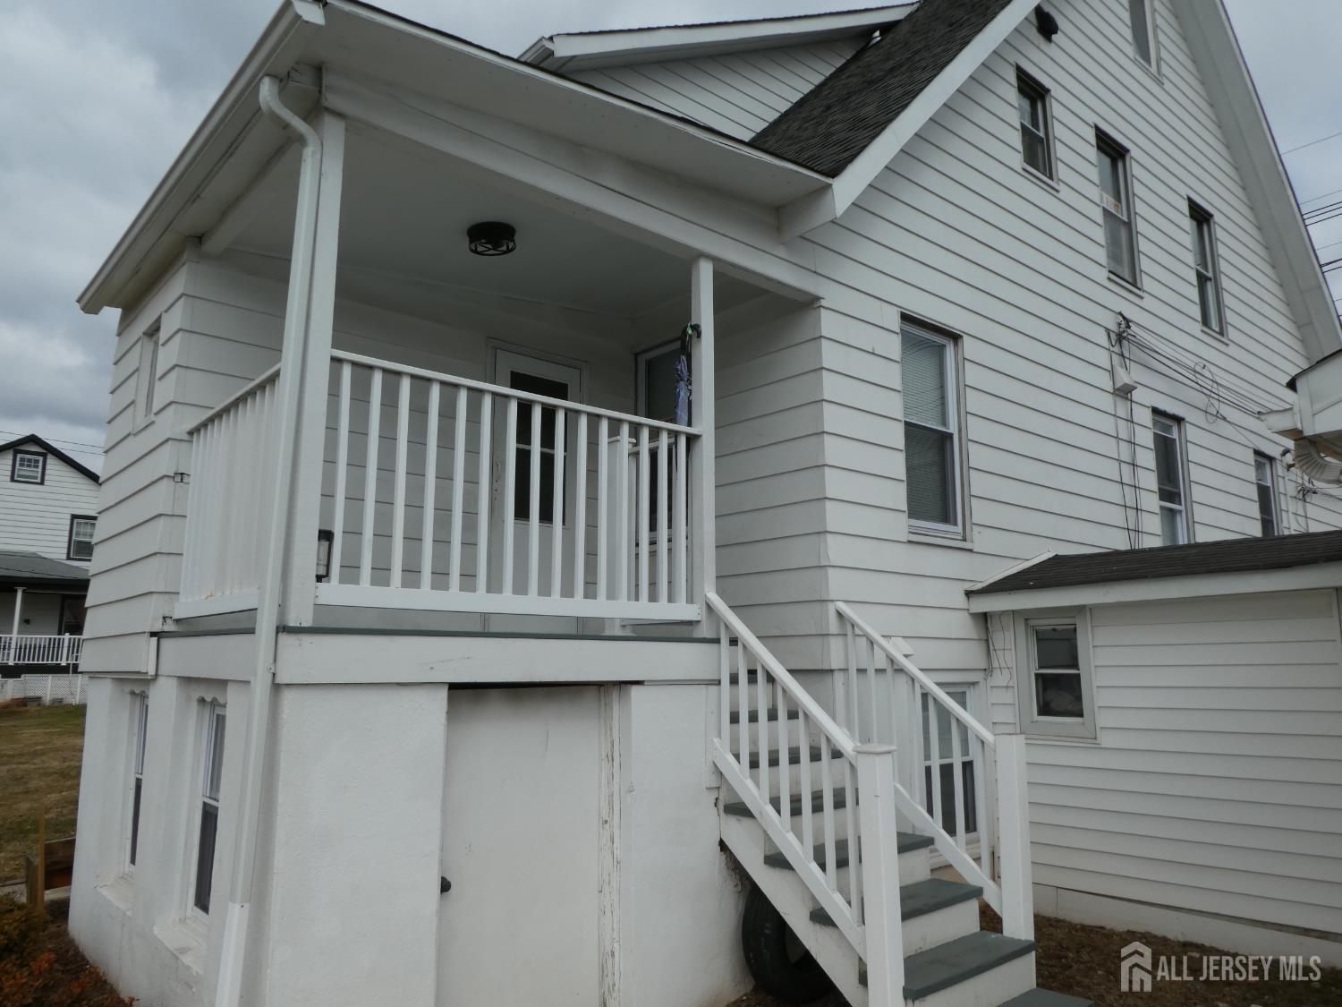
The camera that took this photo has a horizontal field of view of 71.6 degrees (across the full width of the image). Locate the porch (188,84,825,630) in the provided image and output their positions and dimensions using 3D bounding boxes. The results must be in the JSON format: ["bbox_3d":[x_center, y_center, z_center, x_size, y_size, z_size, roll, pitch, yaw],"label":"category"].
[{"bbox_3d":[-0.846,-0.385,5.278,3.143,2.334,1.925,9,-13,-41],"label":"porch"}]

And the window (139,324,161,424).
[{"bbox_3d":[-3.082,-0.756,5.564,0.098,0.665,0.490,9,-13,-41],"label":"window"}]

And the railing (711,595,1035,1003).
[{"bbox_3d":[0.992,1.388,4.667,1.208,1.883,1.068,9,-13,-41],"label":"railing"}]

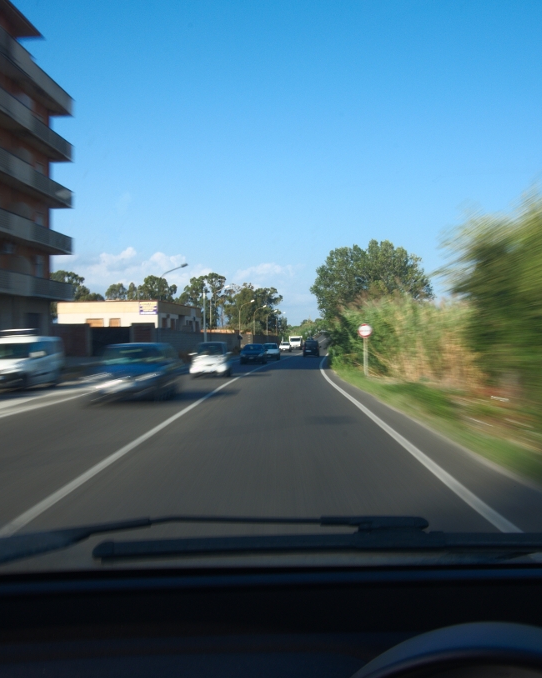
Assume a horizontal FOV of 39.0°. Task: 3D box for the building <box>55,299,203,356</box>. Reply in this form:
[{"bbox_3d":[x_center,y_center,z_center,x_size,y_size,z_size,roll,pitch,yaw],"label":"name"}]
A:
[{"bbox_3d":[-11.200,-0.660,63.900,7.900,4.300,12.600,0,0,10],"label":"building"}]

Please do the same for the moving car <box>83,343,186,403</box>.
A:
[{"bbox_3d":[-3.380,0.815,19.900,1.700,1.430,4.000,0,0,1],"label":"moving car"}]

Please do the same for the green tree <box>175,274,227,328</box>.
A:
[{"bbox_3d":[-11.800,-4.650,130.000,8.800,13.300,8.500,0,0,0],"label":"green tree"}]

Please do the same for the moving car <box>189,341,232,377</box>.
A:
[{"bbox_3d":[-2.550,0.900,34.000,1.620,1.480,3.550,0,0,2],"label":"moving car"}]

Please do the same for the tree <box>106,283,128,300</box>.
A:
[{"bbox_3d":[-27.200,-3.950,135.000,4.400,12.000,4.400,0,0,0],"label":"tree"}]

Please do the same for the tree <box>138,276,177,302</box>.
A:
[{"bbox_3d":[-19.300,-4.500,130.000,6.800,12.900,6.800,0,0,0],"label":"tree"}]

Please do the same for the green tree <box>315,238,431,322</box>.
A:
[{"bbox_3d":[9.400,-3.800,72.000,11.300,11.400,11.000,0,0,0],"label":"green tree"}]

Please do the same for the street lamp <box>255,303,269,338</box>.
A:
[{"bbox_3d":[-1.700,-1.900,129.000,2.200,7.850,0.400,0,0,6],"label":"street lamp"}]

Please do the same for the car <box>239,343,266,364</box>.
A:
[{"bbox_3d":[-1.190,1.090,55.300,1.720,1.460,4.200,0,0,3],"label":"car"}]

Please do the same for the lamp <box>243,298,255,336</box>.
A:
[{"bbox_3d":[-3.400,-1.900,113.500,2.200,7.600,0.400,0,0,6],"label":"lamp"}]

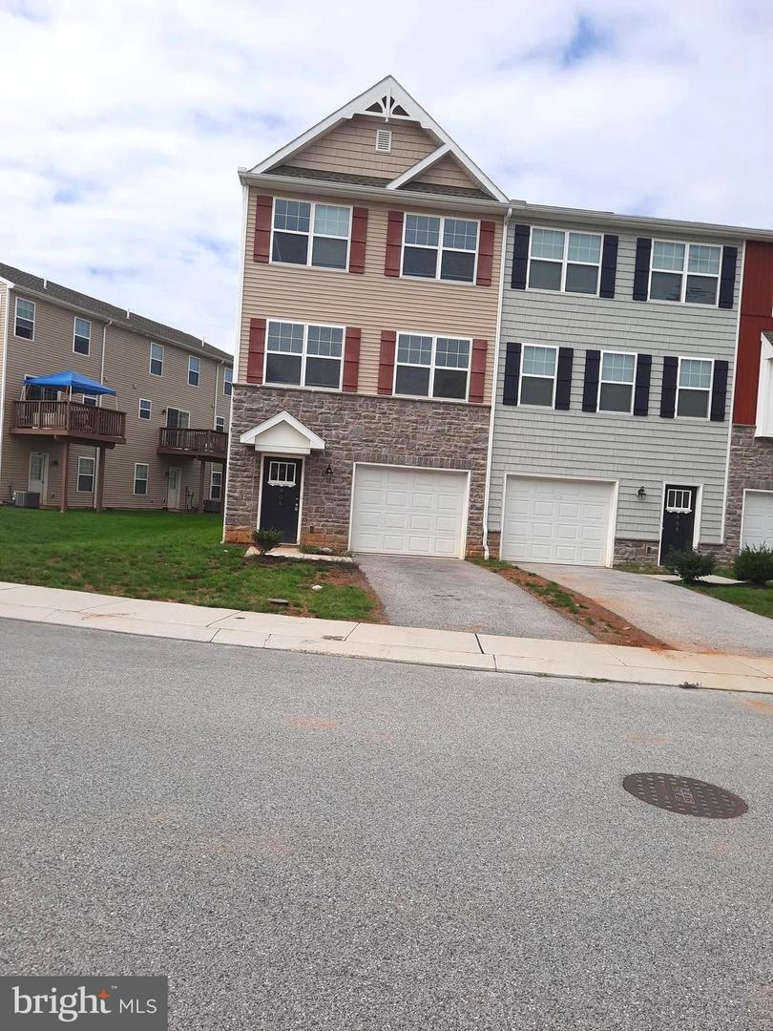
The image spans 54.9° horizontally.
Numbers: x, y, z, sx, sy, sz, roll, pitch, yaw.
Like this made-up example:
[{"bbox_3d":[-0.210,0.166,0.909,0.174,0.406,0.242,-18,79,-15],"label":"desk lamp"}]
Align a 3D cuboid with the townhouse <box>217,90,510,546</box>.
[{"bbox_3d":[-0.894,-4.794,22.833,6.250,11.150,11.000,4,1,-6],"label":"townhouse"}]

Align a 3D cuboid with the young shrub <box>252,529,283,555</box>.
[{"bbox_3d":[-2.549,0.558,15.840,0.680,0.600,0.650,4,1,-6],"label":"young shrub"}]

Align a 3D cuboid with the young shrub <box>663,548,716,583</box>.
[{"bbox_3d":[6.961,1.151,17.100,1.150,0.730,1.090,4,1,-6],"label":"young shrub"}]

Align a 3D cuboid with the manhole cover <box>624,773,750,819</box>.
[{"bbox_3d":[1.726,1.631,4.334,0.670,0.030,0.670,4,1,-6],"label":"manhole cover"}]

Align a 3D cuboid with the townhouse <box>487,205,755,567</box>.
[{"bbox_3d":[5.112,-4.032,23.447,6.000,10.450,11.000,4,1,-6],"label":"townhouse"}]

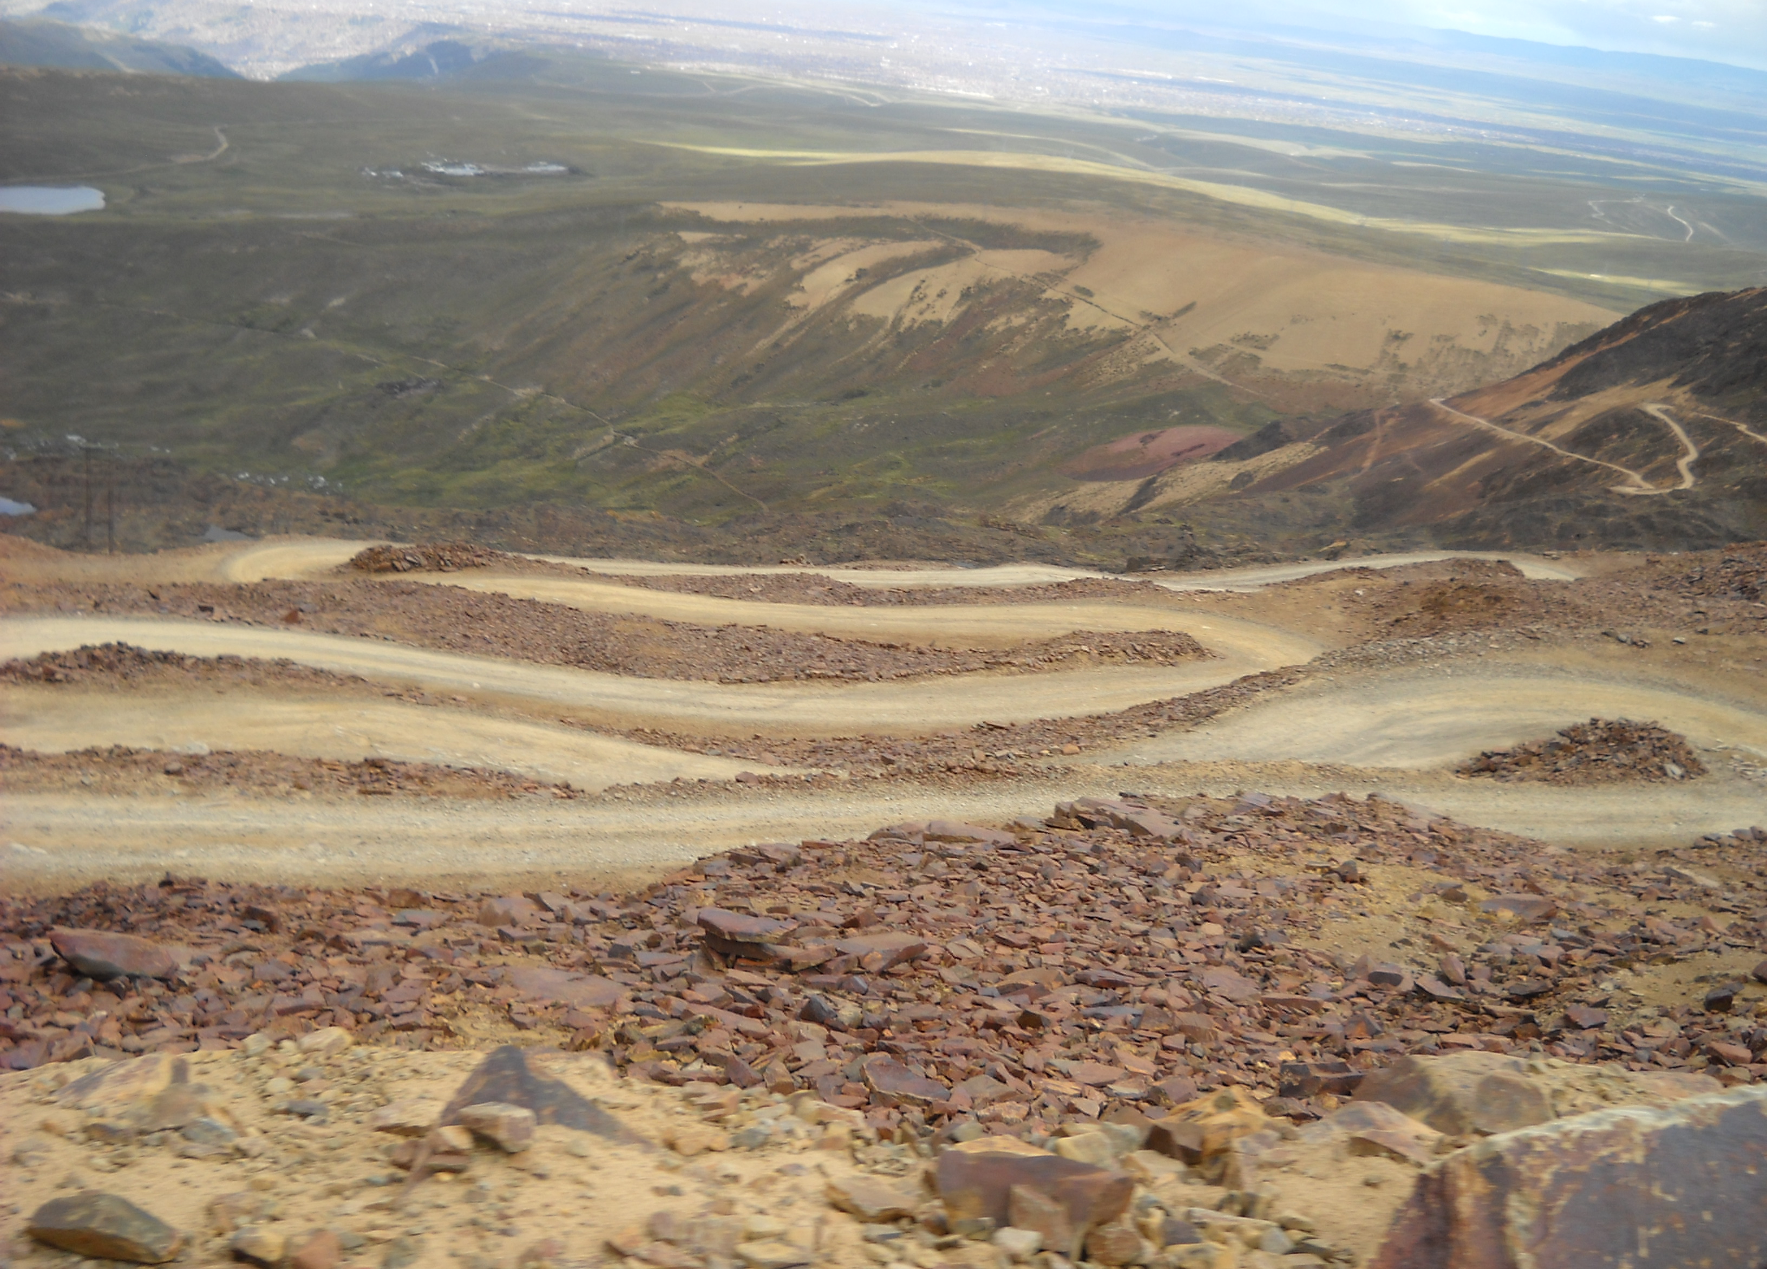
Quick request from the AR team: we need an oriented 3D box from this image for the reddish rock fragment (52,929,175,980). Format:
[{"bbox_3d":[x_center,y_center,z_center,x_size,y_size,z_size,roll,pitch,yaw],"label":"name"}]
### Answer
[{"bbox_3d":[-4.782,1.985,13.000,0.760,0.170,0.380,-1,19,-20],"label":"reddish rock fragment"}]

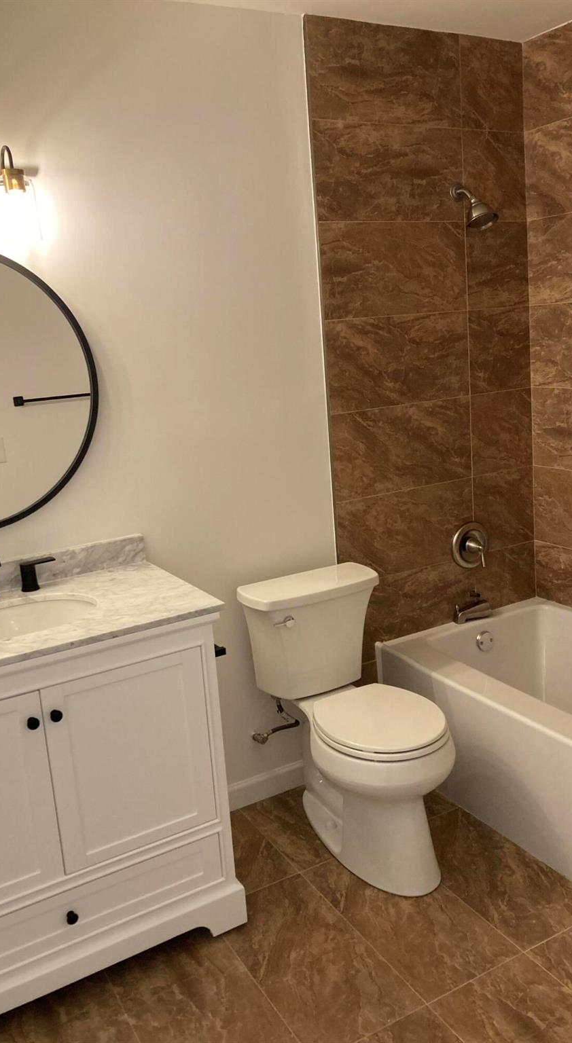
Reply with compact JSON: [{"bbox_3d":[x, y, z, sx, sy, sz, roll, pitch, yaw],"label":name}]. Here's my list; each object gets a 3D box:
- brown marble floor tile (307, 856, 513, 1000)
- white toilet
[{"bbox_3d":[0.323,1.065,2.307,0.305,0.010,0.601,-11,14,-27],"label":"brown marble floor tile"},{"bbox_3d":[0.228,0.606,2.596,0.433,0.773,0.730,-11,14,-27],"label":"white toilet"}]

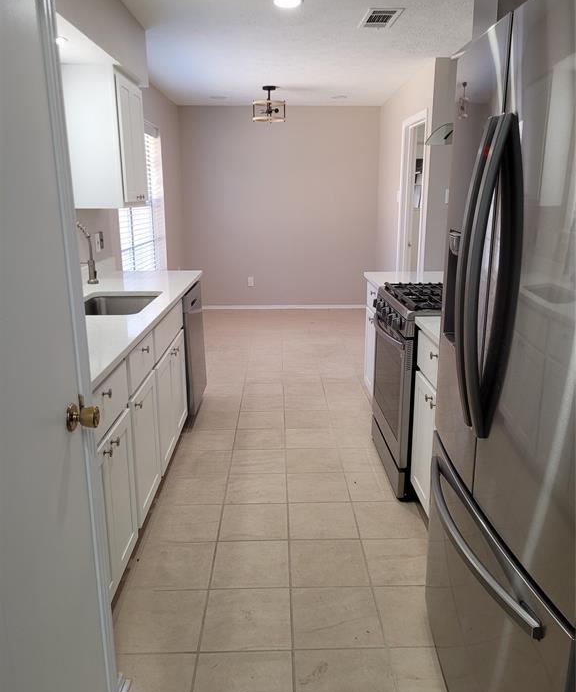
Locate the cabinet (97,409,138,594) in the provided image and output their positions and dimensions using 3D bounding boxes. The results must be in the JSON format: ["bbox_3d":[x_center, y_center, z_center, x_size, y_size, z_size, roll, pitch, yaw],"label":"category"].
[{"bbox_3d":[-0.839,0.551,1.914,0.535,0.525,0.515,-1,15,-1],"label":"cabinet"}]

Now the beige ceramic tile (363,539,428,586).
[{"bbox_3d":[0.464,0.866,2.310,0.301,0.012,0.300,-1,15,-1],"label":"beige ceramic tile"}]

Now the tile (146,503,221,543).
[{"bbox_3d":[-0.455,0.803,2.600,0.302,0.010,0.302,-1,15,-1],"label":"tile"}]

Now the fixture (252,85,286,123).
[{"bbox_3d":[-0.184,-2.386,5.713,0.325,0.323,0.325,-1,15,-1],"label":"fixture"}]

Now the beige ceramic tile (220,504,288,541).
[{"bbox_3d":[-0.150,0.801,2.610,0.302,0.012,0.302,-1,15,-1],"label":"beige ceramic tile"}]

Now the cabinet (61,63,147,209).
[{"bbox_3d":[-1.097,-1.240,3.520,0.315,0.759,0.600,-1,15,-1],"label":"cabinet"}]

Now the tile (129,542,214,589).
[{"bbox_3d":[-0.446,0.876,2.294,0.301,0.012,0.300,-1,15,-1],"label":"tile"}]

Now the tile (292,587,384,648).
[{"bbox_3d":[0.166,0.942,2.006,0.299,0.010,0.299,-1,15,-1],"label":"tile"}]

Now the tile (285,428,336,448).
[{"bbox_3d":[0.137,0.562,3.478,0.301,0.012,0.300,-1,15,-1],"label":"tile"}]

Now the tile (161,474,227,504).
[{"bbox_3d":[-0.458,0.722,2.882,0.299,0.010,0.299,-1,15,-1],"label":"tile"}]

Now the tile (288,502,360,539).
[{"bbox_3d":[0.154,0.789,2.597,0.299,0.010,0.299,-1,15,-1],"label":"tile"}]

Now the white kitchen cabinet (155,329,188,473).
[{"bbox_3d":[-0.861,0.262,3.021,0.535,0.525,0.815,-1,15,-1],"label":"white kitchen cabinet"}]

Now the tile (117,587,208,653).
[{"bbox_3d":[-0.444,0.957,2.010,0.302,0.010,0.302,-1,15,-1],"label":"tile"}]

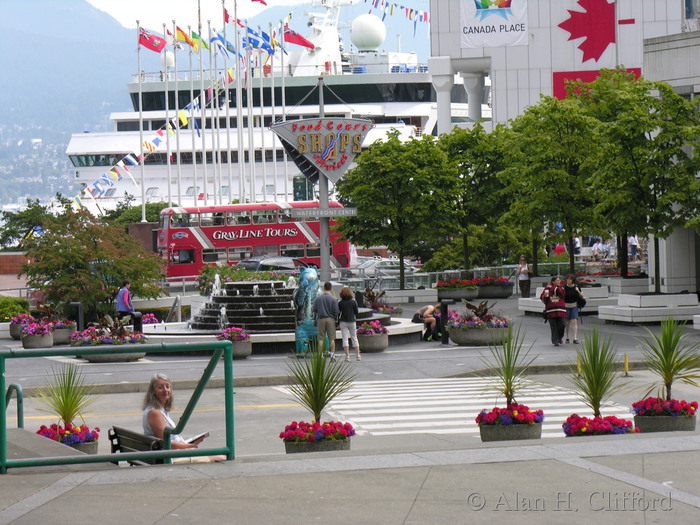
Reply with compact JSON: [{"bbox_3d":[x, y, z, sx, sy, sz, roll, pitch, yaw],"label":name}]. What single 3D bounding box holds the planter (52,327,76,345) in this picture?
[{"bbox_3d":[-7.479,1.902,74.300,0.780,0.450,0.780,-1,2,0],"label":"planter"}]

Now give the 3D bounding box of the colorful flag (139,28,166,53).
[{"bbox_3d":[-11.914,-13.392,172.000,1.700,1.400,0.300,-2,1,0],"label":"colorful flag"}]

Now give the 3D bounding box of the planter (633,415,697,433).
[{"bbox_3d":[3.773,2.039,34.100,0.750,0.420,0.750,-2,1,0],"label":"planter"}]

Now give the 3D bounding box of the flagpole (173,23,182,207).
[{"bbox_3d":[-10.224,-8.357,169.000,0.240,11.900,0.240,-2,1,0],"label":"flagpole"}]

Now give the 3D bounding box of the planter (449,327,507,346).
[{"bbox_3d":[3.152,1.788,68.600,1.510,0.460,1.480,-2,1,0],"label":"planter"}]

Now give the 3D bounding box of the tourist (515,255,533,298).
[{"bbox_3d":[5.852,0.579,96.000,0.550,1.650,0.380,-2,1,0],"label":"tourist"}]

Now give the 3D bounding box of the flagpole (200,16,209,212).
[{"bbox_3d":[-8.747,-9.122,170.000,0.150,13.200,0.150,-1,2,0],"label":"flagpole"}]

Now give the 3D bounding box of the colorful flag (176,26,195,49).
[{"bbox_3d":[-9.289,-12.698,162.000,1.150,1.350,0.350,-2,1,-6],"label":"colorful flag"}]

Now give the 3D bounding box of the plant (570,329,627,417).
[{"bbox_3d":[2.824,1.250,32.400,0.700,1.000,0.700,-2,1,0],"label":"plant"}]

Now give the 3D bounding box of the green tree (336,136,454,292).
[{"bbox_3d":[1.733,-1.897,104.000,4.450,5.700,4.400,-2,1,0],"label":"green tree"}]

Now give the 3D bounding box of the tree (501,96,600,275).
[{"bbox_3d":[6.281,-2.253,88.000,3.500,5.800,3.500,-2,1,0],"label":"tree"}]

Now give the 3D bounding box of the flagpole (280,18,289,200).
[{"bbox_3d":[-3.767,-8.283,164.000,0.150,11.300,0.150,-2,1,0],"label":"flagpole"}]

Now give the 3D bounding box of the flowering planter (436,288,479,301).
[{"bbox_3d":[3.579,1.077,94.500,1.400,0.450,0.800,-1,2,17],"label":"flowering planter"}]

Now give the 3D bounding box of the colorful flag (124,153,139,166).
[{"bbox_3d":[-17.242,-8.128,225.000,1.050,1.000,0.250,-2,1,0],"label":"colorful flag"}]

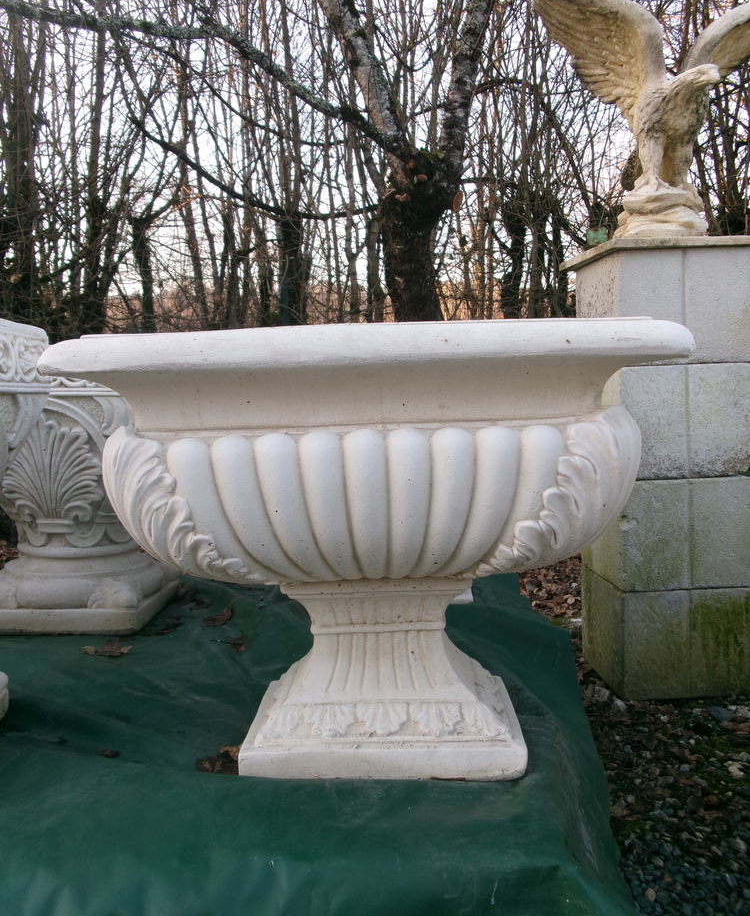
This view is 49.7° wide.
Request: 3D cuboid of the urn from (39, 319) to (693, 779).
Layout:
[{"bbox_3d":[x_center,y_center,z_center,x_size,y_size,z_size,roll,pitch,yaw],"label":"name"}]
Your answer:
[{"bbox_3d":[0.007,0.120,1.147,0.692,0.560,0.577,-2,4,3],"label":"urn"}]

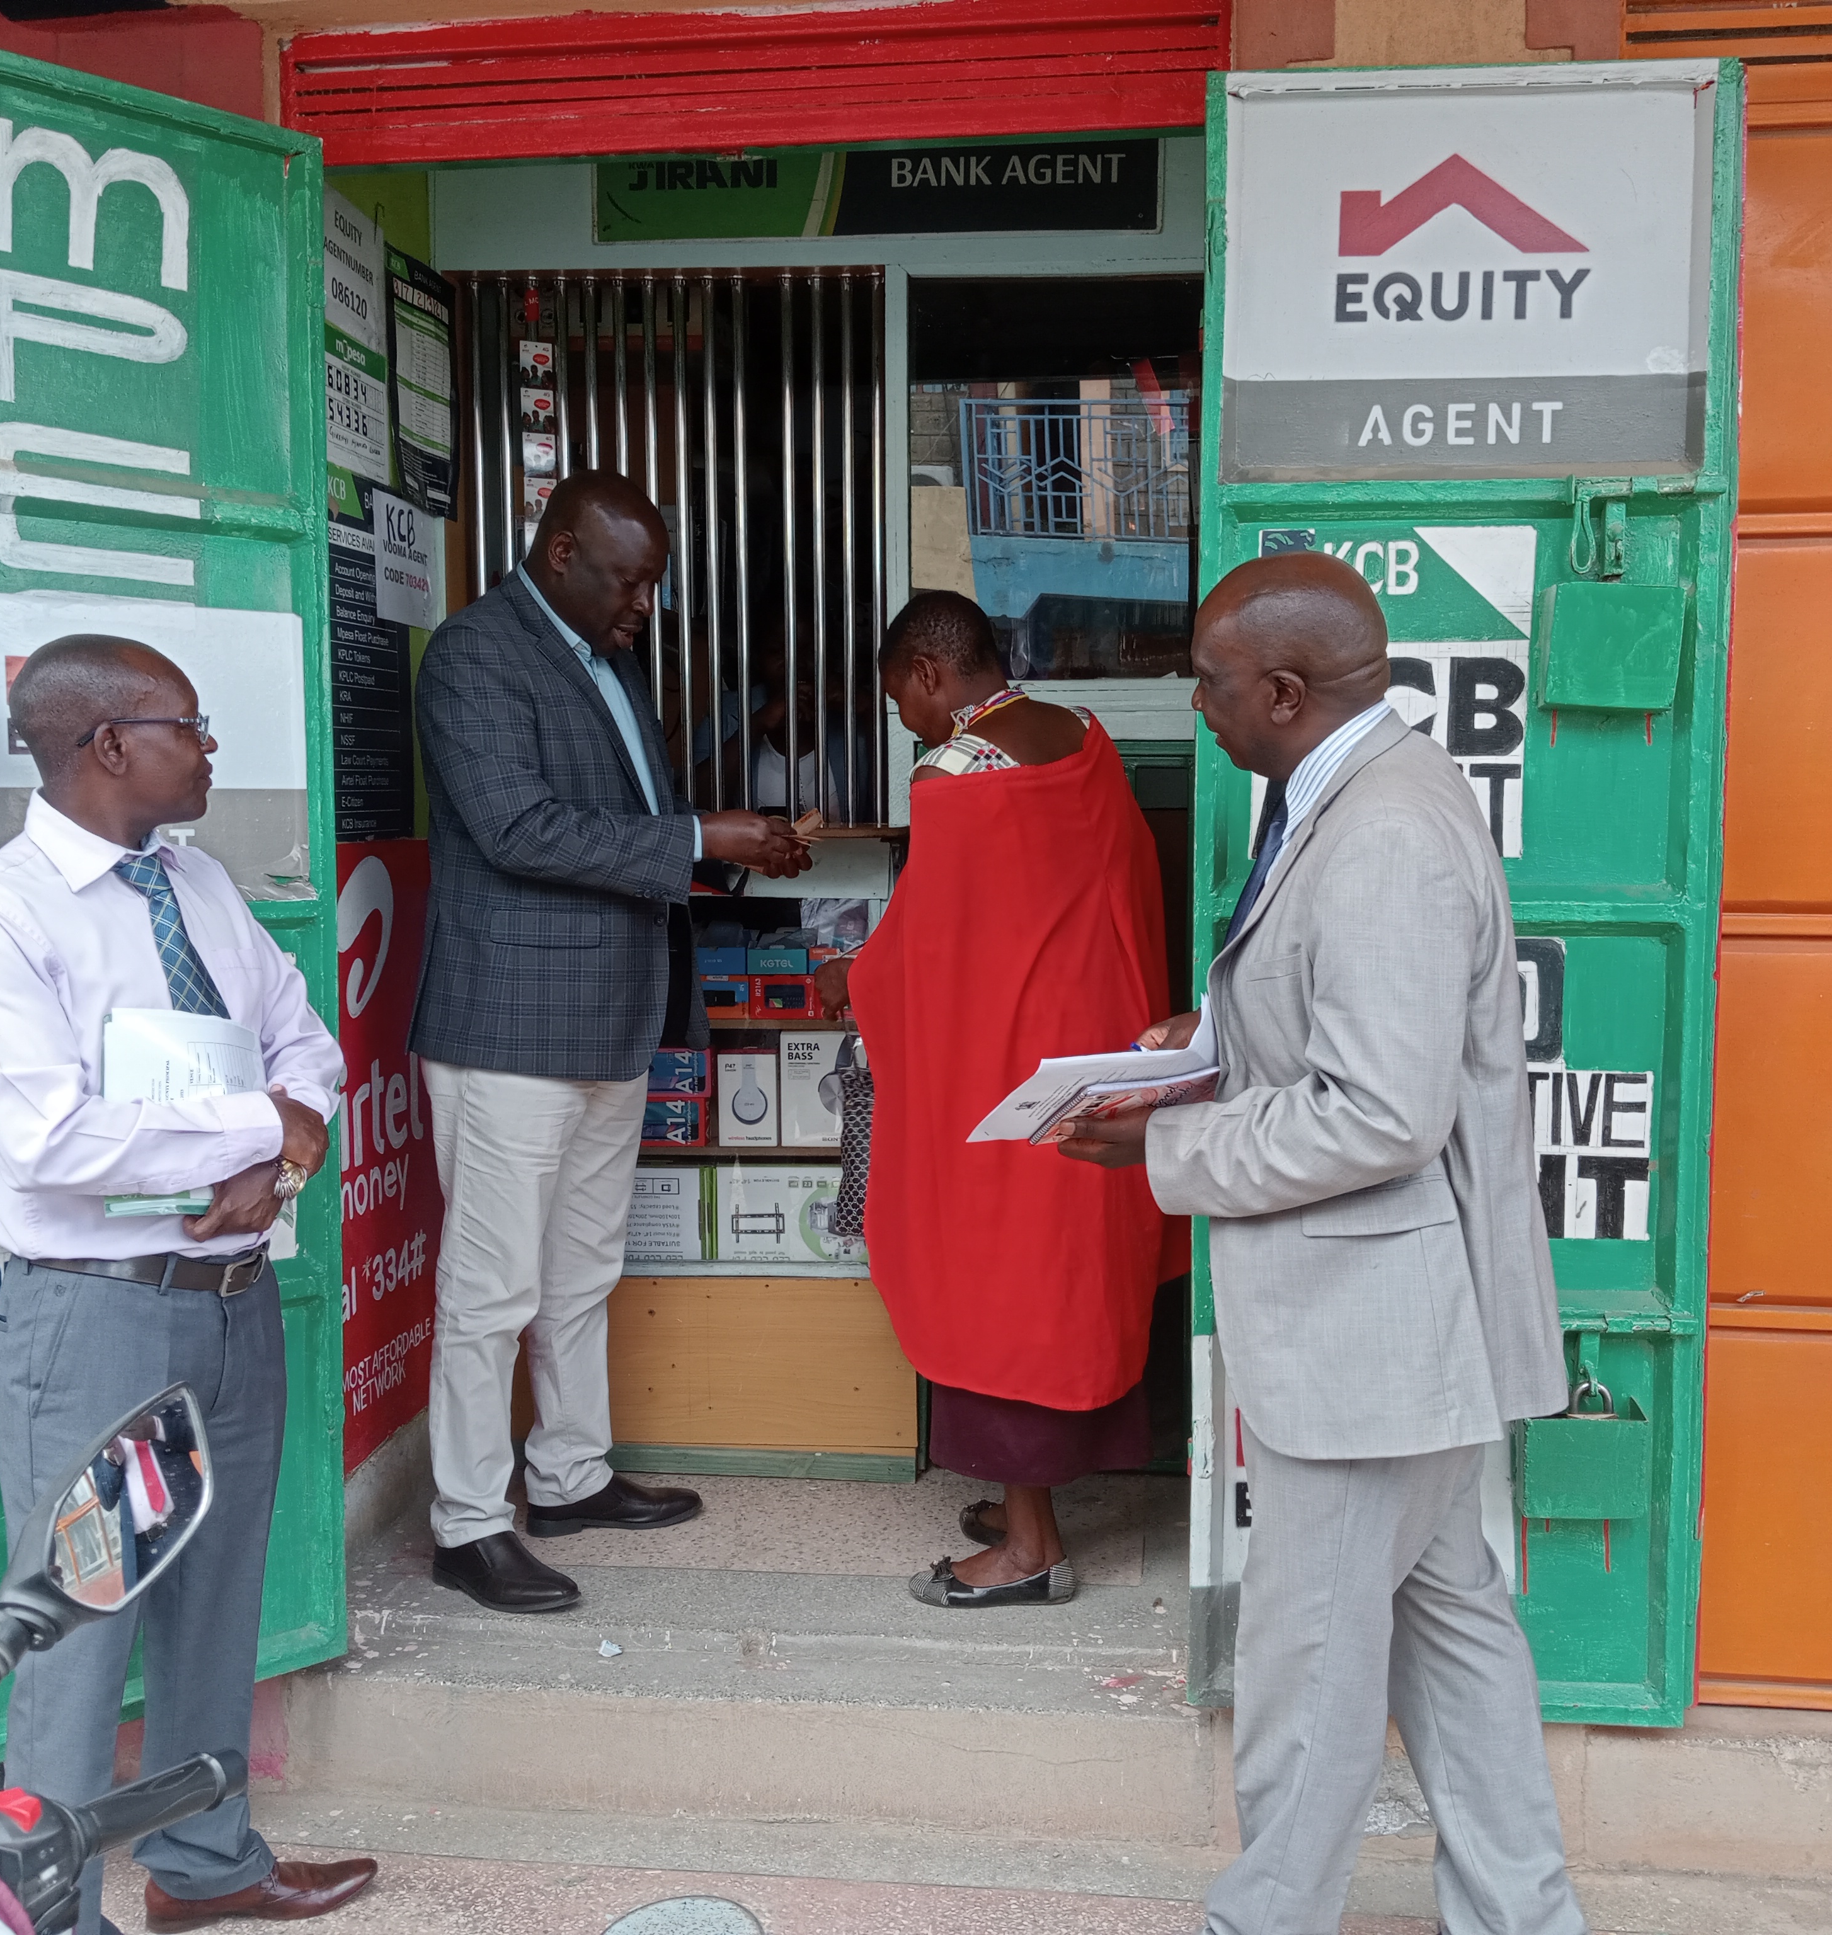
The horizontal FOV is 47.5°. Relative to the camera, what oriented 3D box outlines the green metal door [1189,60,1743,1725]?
[{"bbox_3d":[0.704,-0.071,2.736,0.665,2.150,0.050,1,4,5],"label":"green metal door"}]

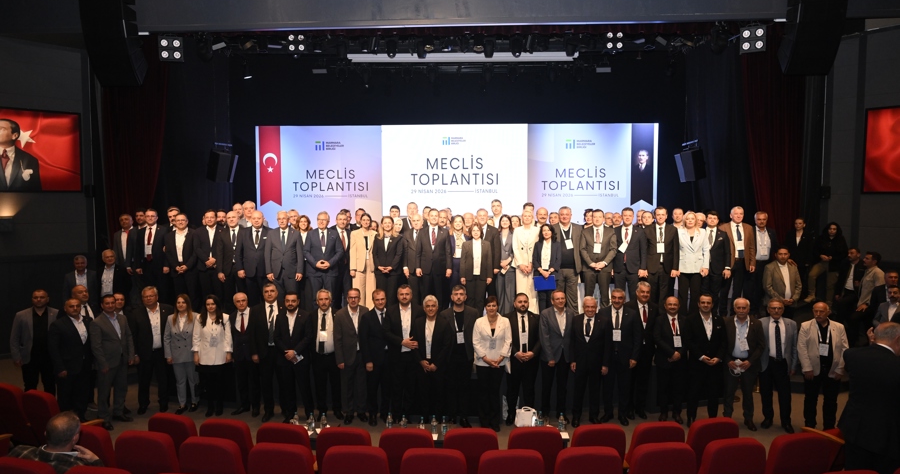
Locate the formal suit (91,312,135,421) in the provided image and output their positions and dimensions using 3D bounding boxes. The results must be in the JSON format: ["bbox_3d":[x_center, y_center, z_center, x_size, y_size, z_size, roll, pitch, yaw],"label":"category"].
[{"bbox_3d":[-4.500,1.717,8.000,0.360,1.482,0.560,3,5,40],"label":"formal suit"}]

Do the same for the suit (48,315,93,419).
[{"bbox_3d":[-5.060,1.743,8.000,0.370,1.428,0.580,2,4,33],"label":"suit"}]

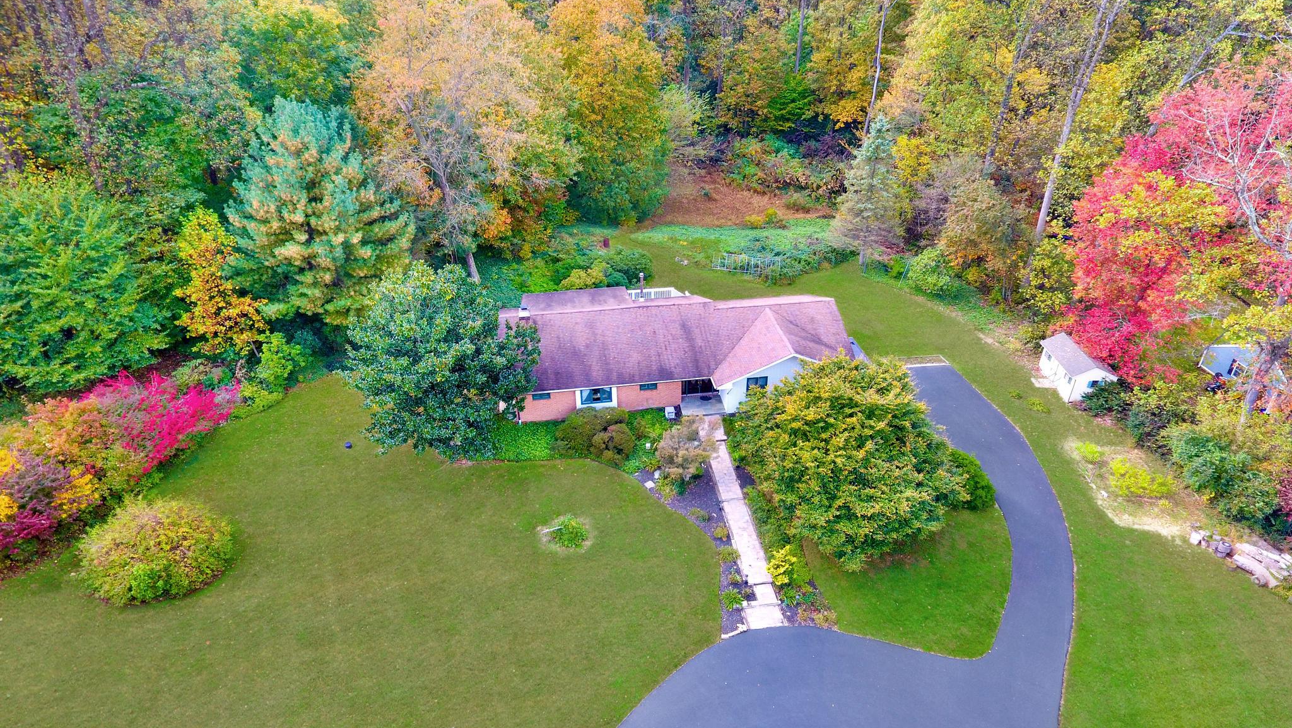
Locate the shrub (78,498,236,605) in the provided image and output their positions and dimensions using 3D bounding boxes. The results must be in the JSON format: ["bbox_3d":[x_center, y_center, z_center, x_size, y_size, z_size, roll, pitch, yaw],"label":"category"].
[{"bbox_3d":[-25.202,9.286,38.457,7.120,2.740,6.770,0,31,0],"label":"shrub"}]

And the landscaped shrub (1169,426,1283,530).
[{"bbox_3d":[34.380,6.700,44.790,4.500,3.900,6.600,-1,31,0],"label":"landscaped shrub"}]

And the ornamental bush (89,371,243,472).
[{"bbox_3d":[-30.537,3.353,46.737,6.600,3.800,7.400,8,32,14],"label":"ornamental bush"}]

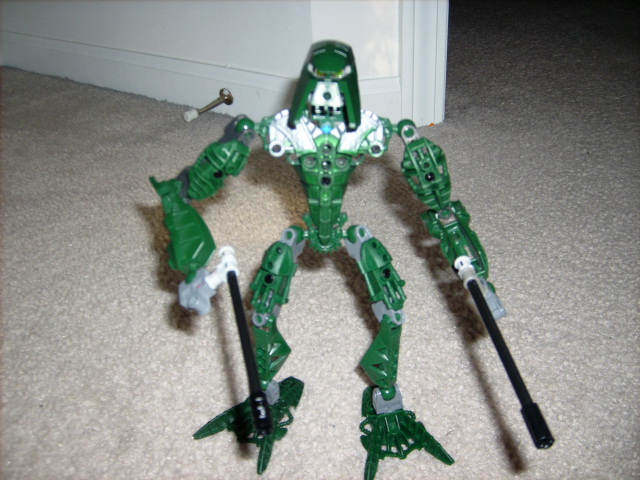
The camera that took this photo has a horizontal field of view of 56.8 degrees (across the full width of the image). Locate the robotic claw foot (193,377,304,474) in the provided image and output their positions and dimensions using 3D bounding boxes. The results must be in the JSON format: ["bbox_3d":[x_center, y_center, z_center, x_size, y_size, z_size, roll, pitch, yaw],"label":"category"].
[{"bbox_3d":[-0.040,0.107,0.372,0.050,0.025,0.065,14,30,26],"label":"robotic claw foot"}]

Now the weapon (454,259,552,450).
[{"bbox_3d":[0.081,0.045,0.270,0.009,0.009,0.107,-4,39,-6],"label":"weapon"}]

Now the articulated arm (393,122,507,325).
[{"bbox_3d":[0.073,-0.011,0.329,0.028,0.119,0.047,-27,-4,12],"label":"articulated arm"}]

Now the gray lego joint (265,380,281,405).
[{"bbox_3d":[-0.035,0.097,0.380,0.017,0.017,0.014,14,30,26],"label":"gray lego joint"}]

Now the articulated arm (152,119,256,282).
[{"bbox_3d":[-0.074,-0.026,0.332,0.058,0.100,0.036,20,3,5],"label":"articulated arm"}]

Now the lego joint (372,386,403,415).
[{"bbox_3d":[0.043,0.101,0.374,0.017,0.017,0.014,-6,27,-10],"label":"lego joint"}]

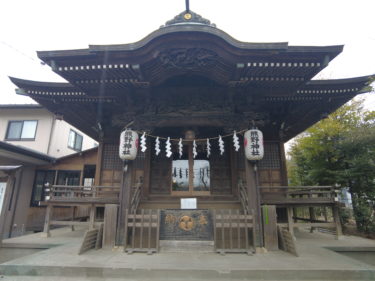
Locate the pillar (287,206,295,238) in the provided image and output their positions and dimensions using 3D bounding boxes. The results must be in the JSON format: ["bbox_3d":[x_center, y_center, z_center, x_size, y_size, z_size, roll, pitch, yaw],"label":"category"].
[{"bbox_3d":[3.669,2.871,7.664,0.170,1.026,0.170,-1,-15,2],"label":"pillar"}]

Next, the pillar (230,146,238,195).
[{"bbox_3d":[1.812,1.063,8.464,0.200,2.139,0.200,0,-14,2],"label":"pillar"}]

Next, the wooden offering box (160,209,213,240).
[{"bbox_3d":[0.000,2.387,6.241,1.470,0.815,0.650,-1,-15,2],"label":"wooden offering box"}]

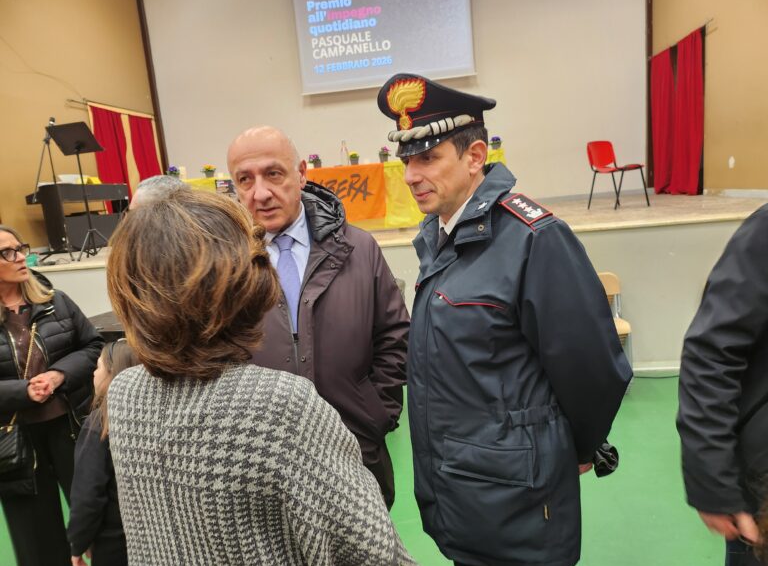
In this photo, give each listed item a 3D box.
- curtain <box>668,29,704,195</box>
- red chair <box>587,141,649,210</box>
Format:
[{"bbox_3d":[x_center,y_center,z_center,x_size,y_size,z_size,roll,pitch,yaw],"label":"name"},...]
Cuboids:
[{"bbox_3d":[4.194,-2.296,7.438,0.130,2.110,0.930,-4,10,8],"label":"curtain"},{"bbox_3d":[2.687,-1.257,6.142,0.500,0.780,0.520,-7,10,-12],"label":"red chair"}]

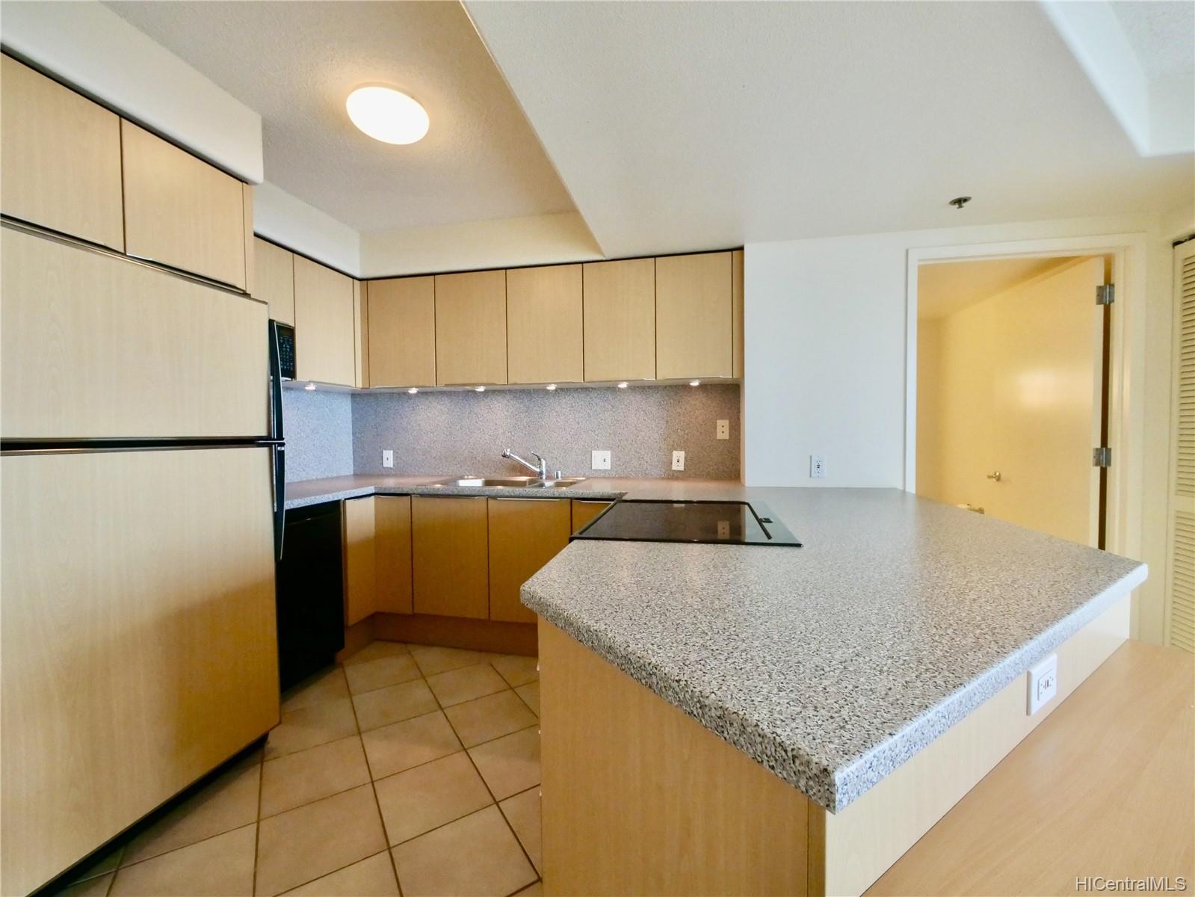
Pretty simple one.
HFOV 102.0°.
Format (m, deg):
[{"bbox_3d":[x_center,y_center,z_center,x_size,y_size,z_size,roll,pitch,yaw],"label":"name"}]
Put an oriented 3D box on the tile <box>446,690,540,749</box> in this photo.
[{"bbox_3d":[-0.449,1.138,2.056,0.318,0.010,0.318,-1,2,-33],"label":"tile"}]

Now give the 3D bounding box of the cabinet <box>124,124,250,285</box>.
[{"bbox_3d":[-1.752,-0.827,1.780,0.640,0.425,0.409,0,2,12],"label":"cabinet"}]

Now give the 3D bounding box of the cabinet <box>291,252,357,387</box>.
[{"bbox_3d":[-1.689,-0.695,2.770,0.330,0.654,0.440,0,1,12],"label":"cabinet"}]

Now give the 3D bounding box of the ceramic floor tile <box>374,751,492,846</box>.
[{"bbox_3d":[-0.547,1.149,1.611,0.318,0.010,0.318,-1,2,-33],"label":"ceramic floor tile"}]

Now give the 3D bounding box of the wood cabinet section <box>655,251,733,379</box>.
[{"bbox_3d":[0.534,-0.686,2.674,0.393,0.639,0.325,0,2,12],"label":"wood cabinet section"}]

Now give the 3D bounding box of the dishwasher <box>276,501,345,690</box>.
[{"bbox_3d":[-1.690,0.721,2.313,0.600,0.865,0.597,0,2,12],"label":"dishwasher"}]

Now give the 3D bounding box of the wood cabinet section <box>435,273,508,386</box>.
[{"bbox_3d":[-0.696,-0.687,2.937,0.443,0.633,0.325,0,2,12],"label":"wood cabinet section"}]

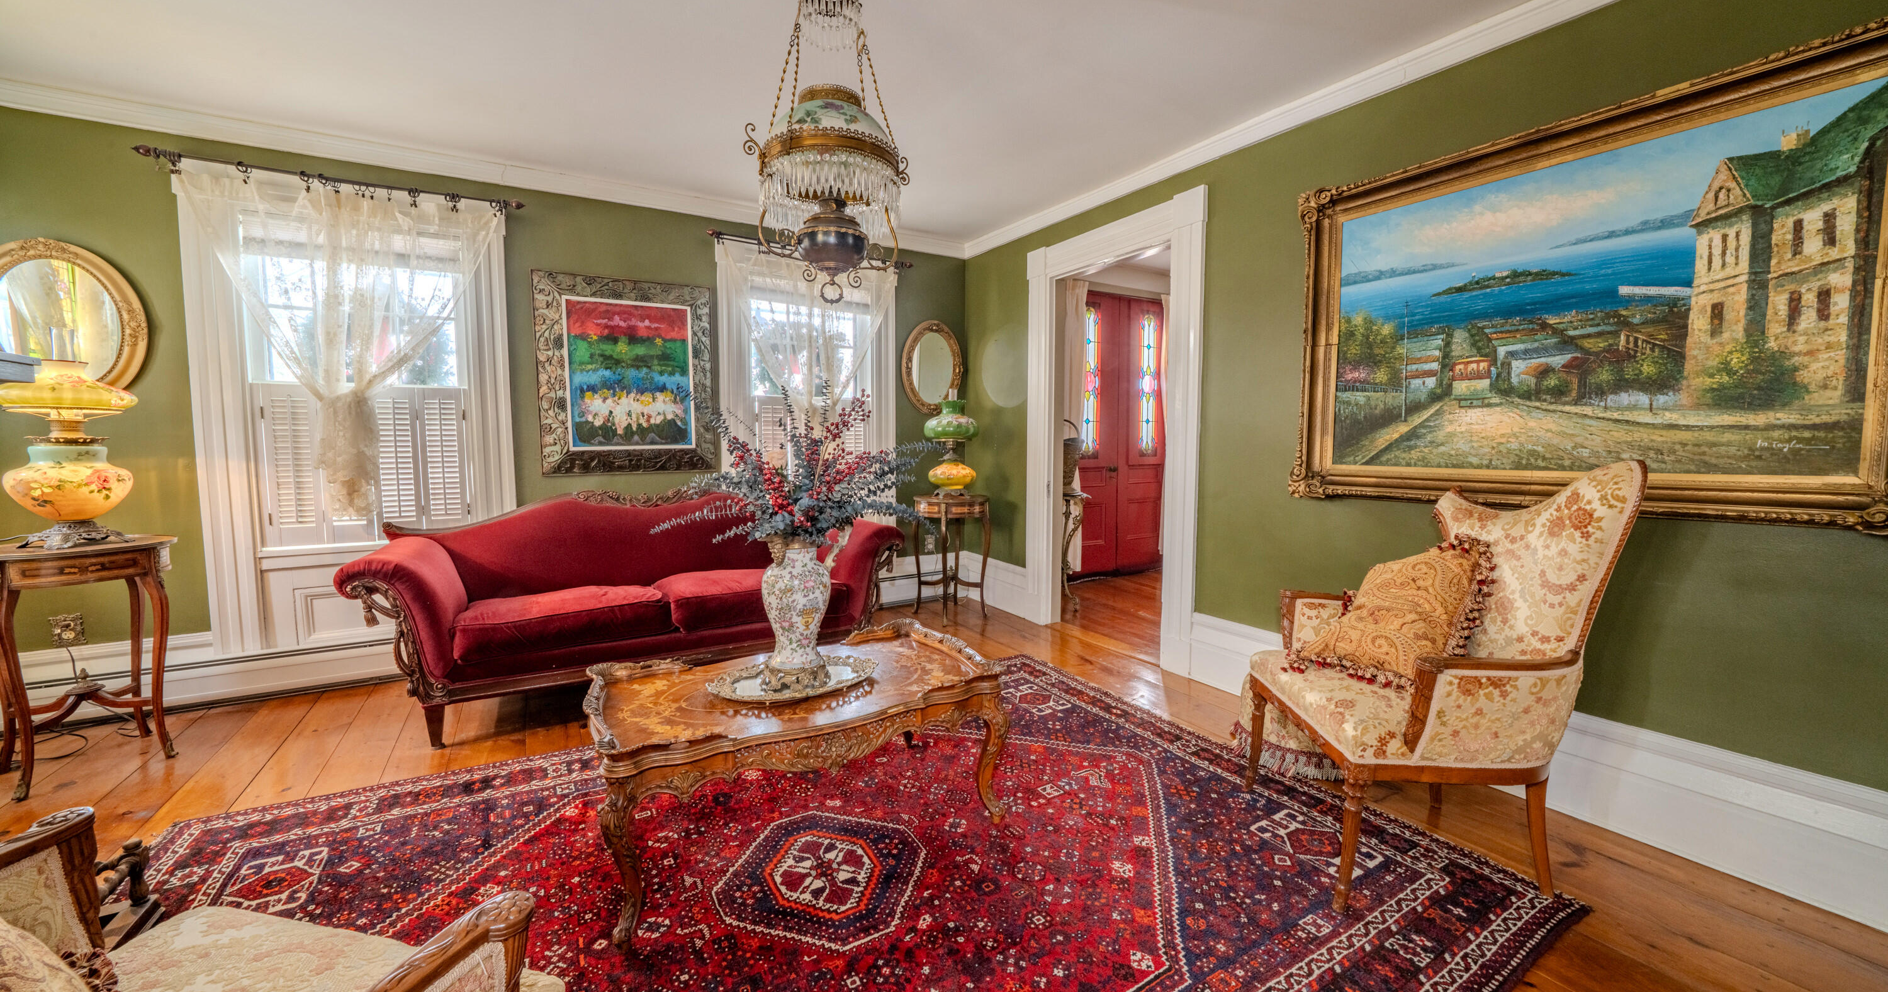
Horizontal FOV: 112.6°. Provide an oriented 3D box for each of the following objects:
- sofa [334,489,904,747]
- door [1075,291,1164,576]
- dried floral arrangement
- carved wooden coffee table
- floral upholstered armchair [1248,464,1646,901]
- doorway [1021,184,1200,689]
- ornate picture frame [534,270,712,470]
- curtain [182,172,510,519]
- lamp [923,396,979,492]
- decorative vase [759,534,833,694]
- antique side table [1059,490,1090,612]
[{"bbox_3d":[-1.310,0.419,2.986,2.140,0.880,0.790,-2,5,-28],"label":"sofa"},{"bbox_3d":[1.413,-0.464,5.143,1.100,2.270,0.070,-2,5,-28],"label":"door"},{"bbox_3d":[-0.419,-0.072,1.762,0.720,0.440,0.580,-2,5,-28],"label":"dried floral arrangement"},{"bbox_3d":[-0.413,0.724,1.834,1.070,0.465,0.620,-2,5,-28],"label":"carved wooden coffee table"},{"bbox_3d":[1.256,0.438,1.713,0.700,1.065,0.630,0,5,3],"label":"floral upholstered armchair"},{"bbox_3d":[0.877,-0.296,3.397,0.150,2.240,1.190,-3,6,-34],"label":"doorway"},{"bbox_3d":[-1.656,-0.636,3.353,0.850,1.005,0.050,-2,5,-28],"label":"ornate picture frame"},{"bbox_3d":[-2.559,-0.604,2.787,1.060,1.420,0.120,-2,5,-28],"label":"curtain"},{"bbox_3d":[0.050,-0.332,3.999,0.340,0.630,0.340,0,5,0],"label":"lamp"},{"bbox_3d":[-0.412,0.327,1.794,0.240,0.430,0.220,-2,5,-28],"label":"decorative vase"},{"bbox_3d":[0.725,0.384,4.184,0.380,0.750,0.450,-3,6,-34],"label":"antique side table"}]

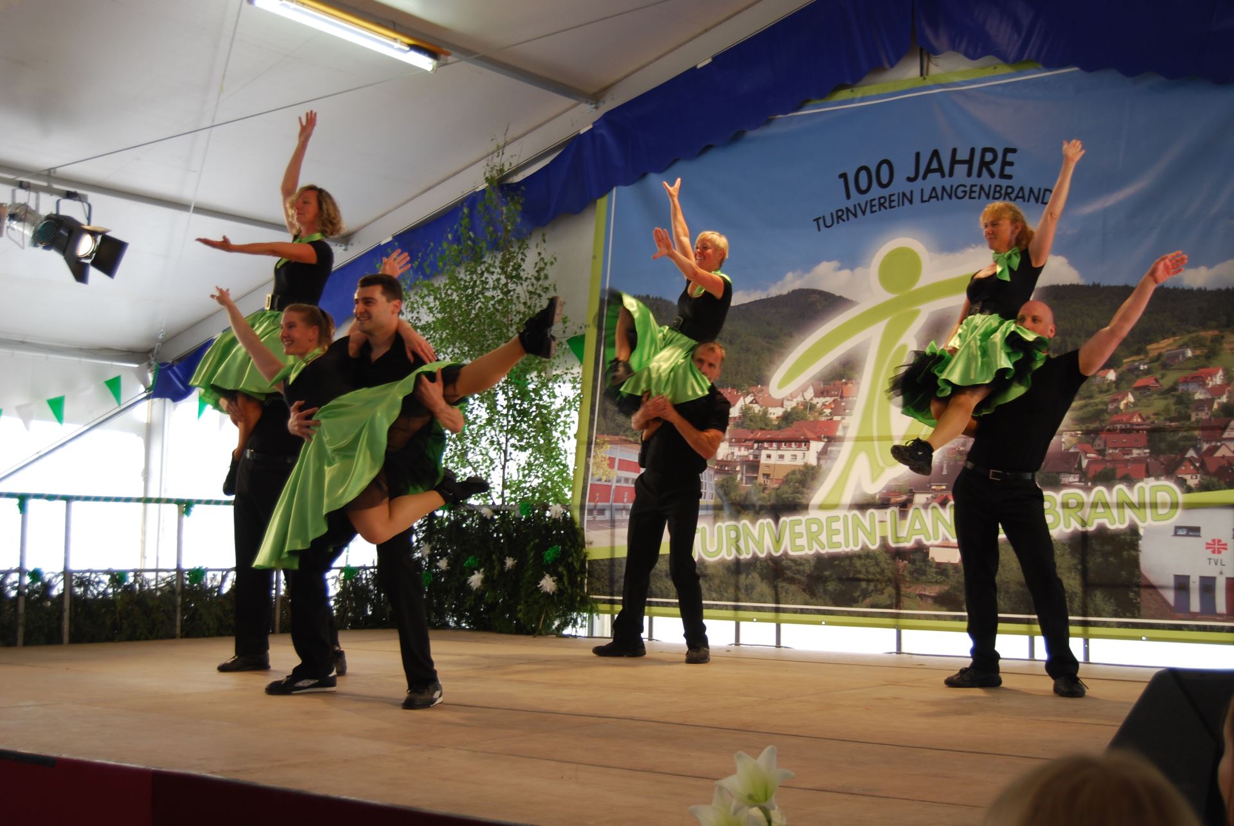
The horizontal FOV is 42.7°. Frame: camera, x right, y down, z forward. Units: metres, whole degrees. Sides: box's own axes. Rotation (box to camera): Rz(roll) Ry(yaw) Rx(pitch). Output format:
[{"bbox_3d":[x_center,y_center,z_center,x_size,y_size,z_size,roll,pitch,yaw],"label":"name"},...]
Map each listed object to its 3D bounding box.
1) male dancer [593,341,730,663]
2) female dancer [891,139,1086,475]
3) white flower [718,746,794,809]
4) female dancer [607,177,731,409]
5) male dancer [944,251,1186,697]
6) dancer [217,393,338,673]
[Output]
[{"bbox_3d":[0.261,0.495,8.820,0.650,1.770,0.700,-3,-6,42],"label":"male dancer"},{"bbox_3d":[1.667,-0.493,7.080,0.820,1.510,0.650,4,-6,-38],"label":"female dancer"},{"bbox_3d":[0.258,0.676,2.920,0.140,0.115,0.135,-3,-6,35],"label":"white flower"},{"bbox_3d":[0.286,-0.534,8.580,0.720,1.450,0.540,4,-6,-40],"label":"female dancer"},{"bbox_3d":[2.047,0.296,7.200,1.050,1.950,0.780,-3,-6,42],"label":"male dancer"},{"bbox_3d":[-1.649,0.375,7.770,0.620,1.800,0.700,-2,-5,32],"label":"dancer"}]

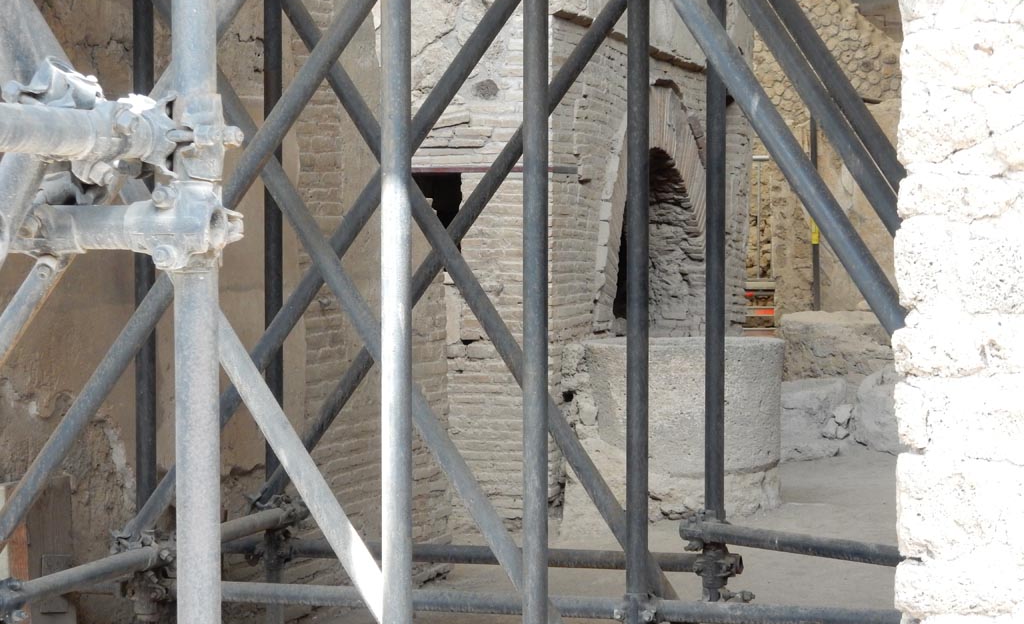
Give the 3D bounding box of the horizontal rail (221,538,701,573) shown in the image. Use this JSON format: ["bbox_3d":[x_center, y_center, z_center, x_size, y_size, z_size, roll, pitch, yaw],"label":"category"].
[{"bbox_3d":[-0.142,0.641,6.575,1.455,0.049,0.049,0,2,20],"label":"horizontal rail"}]

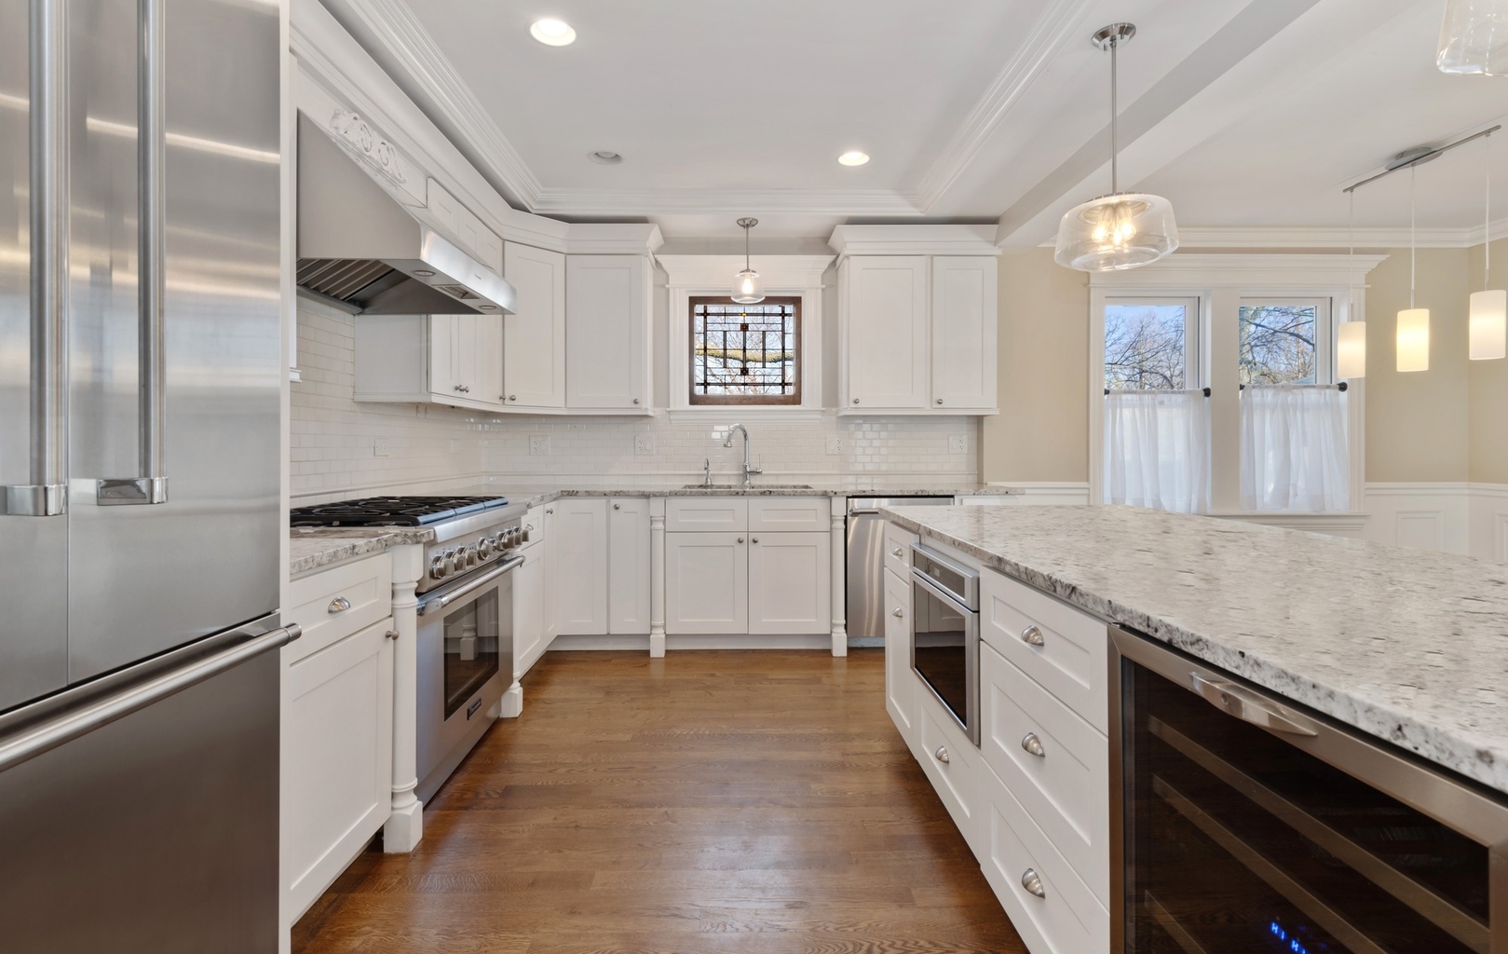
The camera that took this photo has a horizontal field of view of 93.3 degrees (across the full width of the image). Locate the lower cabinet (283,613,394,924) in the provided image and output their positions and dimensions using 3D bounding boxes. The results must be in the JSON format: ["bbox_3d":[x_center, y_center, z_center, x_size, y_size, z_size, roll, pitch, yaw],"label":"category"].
[{"bbox_3d":[-1.323,0.690,1.797,0.615,0.575,0.480,0,1,-1],"label":"lower cabinet"}]

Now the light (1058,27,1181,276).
[{"bbox_3d":[1.171,-1.069,2.310,0.355,0.735,0.355,0,1,-1],"label":"light"}]

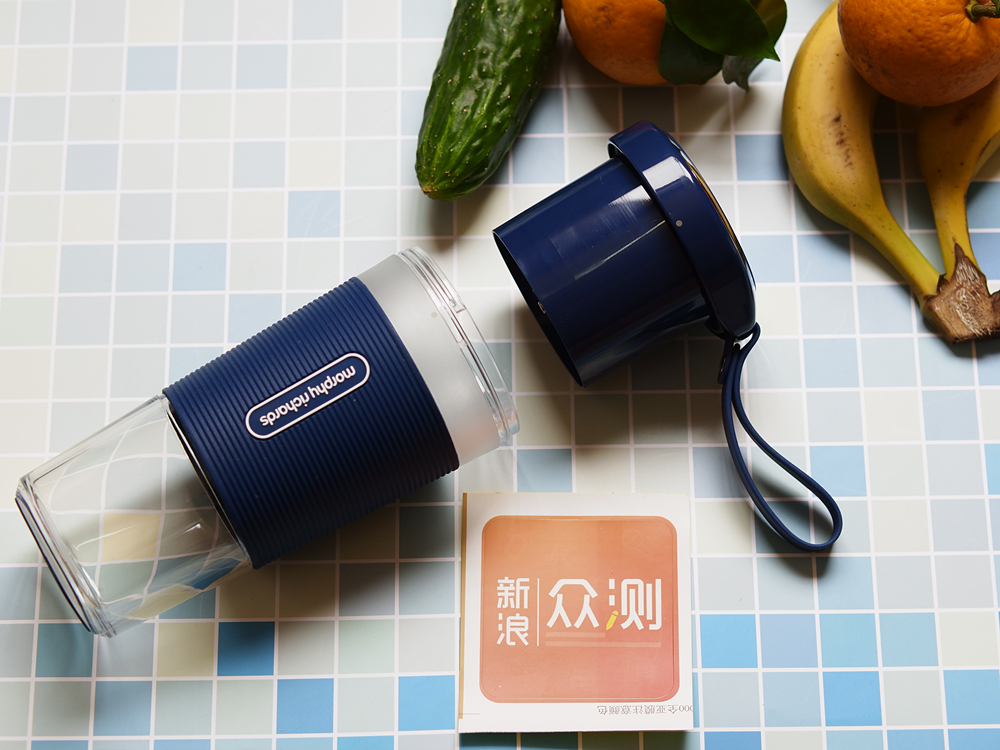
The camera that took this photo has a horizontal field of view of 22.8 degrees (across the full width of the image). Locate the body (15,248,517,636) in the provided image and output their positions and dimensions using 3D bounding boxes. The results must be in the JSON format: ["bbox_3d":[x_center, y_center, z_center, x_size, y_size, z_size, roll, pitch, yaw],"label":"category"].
[{"bbox_3d":[-0.088,0.028,0.921,0.174,0.082,0.082,-29,77,-8],"label":"body"}]

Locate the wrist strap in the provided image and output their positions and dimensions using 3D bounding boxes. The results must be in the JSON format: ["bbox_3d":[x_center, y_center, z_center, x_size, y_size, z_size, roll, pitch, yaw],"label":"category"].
[{"bbox_3d":[0.102,0.027,0.945,0.031,0.027,0.088,-22,70,-8],"label":"wrist strap"}]

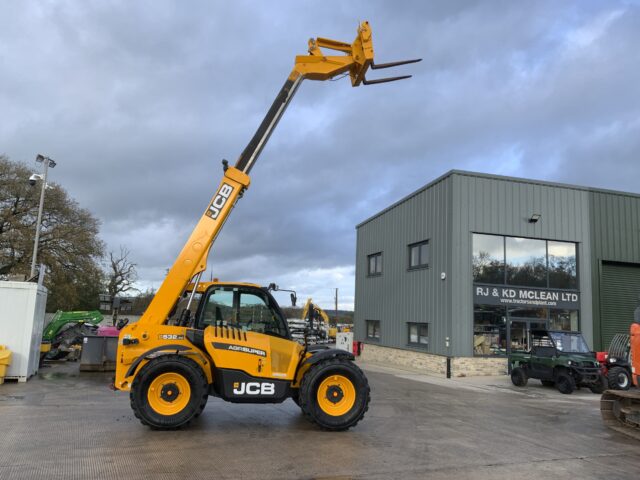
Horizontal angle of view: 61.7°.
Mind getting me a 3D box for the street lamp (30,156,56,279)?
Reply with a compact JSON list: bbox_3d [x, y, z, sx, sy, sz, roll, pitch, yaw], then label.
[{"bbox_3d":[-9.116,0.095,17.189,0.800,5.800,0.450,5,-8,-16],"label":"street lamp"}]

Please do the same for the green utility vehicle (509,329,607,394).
[{"bbox_3d":[7.637,3.859,17.259,1.520,1.860,2.780,6,-9,-21],"label":"green utility vehicle"}]

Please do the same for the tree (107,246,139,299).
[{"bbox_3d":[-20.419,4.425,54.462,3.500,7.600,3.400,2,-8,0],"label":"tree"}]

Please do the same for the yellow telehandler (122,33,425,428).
[{"bbox_3d":[-0.759,-0.559,10.620,5.420,7.870,2.300,4,-8,-8],"label":"yellow telehandler"}]

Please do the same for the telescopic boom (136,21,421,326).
[{"bbox_3d":[-0.604,-1.293,10.743,5.170,6.370,1.250,4,-8,-8],"label":"telescopic boom"}]

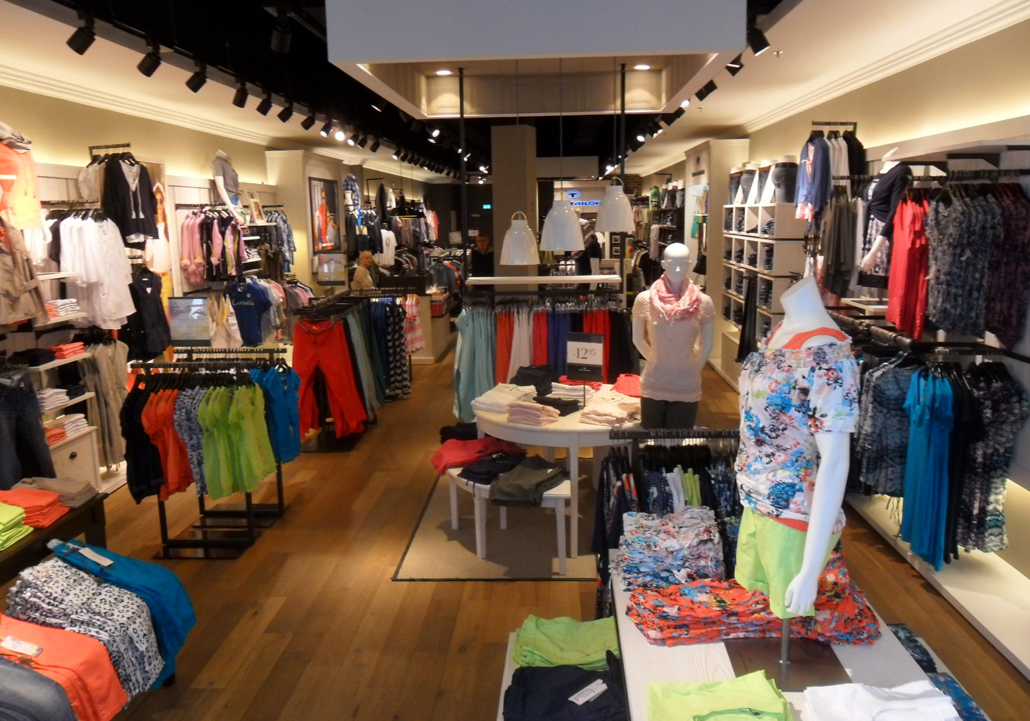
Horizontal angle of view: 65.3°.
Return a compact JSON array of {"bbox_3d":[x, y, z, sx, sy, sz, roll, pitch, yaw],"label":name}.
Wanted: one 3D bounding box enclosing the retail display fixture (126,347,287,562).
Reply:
[{"bbox_3d":[-1.925,0.545,5.246,0.790,1.180,0.900,-1,10,3],"label":"retail display fixture"}]

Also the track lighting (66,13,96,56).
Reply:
[{"bbox_3d":[-2.513,-1.887,4.651,0.165,0.230,0.105,4,12,26],"label":"track lighting"}]

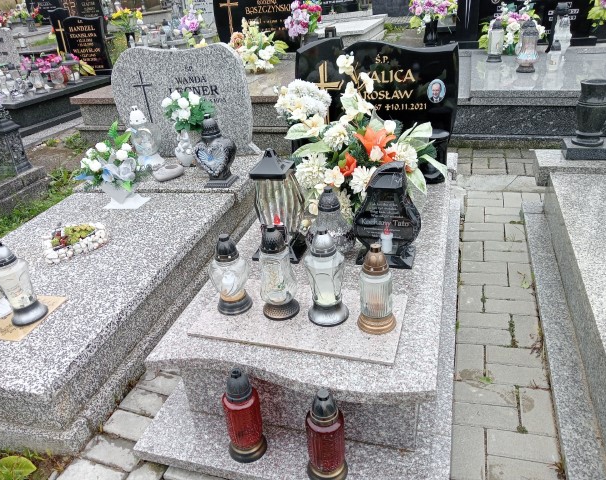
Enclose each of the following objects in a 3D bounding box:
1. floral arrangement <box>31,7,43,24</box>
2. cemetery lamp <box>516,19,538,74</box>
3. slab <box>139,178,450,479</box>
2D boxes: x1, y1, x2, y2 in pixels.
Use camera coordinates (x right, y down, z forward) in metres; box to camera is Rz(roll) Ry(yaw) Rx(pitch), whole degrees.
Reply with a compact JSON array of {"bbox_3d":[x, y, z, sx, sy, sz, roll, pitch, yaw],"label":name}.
[{"bbox_3d":[-5.984,-5.041,11.600,0.270,0.380,0.250,4,29,16],"label":"floral arrangement"},{"bbox_3d":[1.656,-1.425,3.795,0.165,0.338,0.165,3,29,17],"label":"cemetery lamp"},{"bbox_3d":[0.157,0.145,2.067,0.891,0.324,1.716,4,29,16],"label":"slab"}]

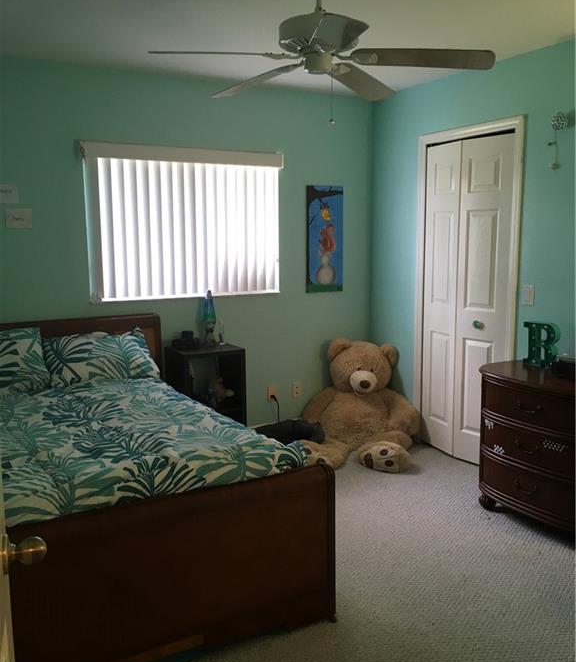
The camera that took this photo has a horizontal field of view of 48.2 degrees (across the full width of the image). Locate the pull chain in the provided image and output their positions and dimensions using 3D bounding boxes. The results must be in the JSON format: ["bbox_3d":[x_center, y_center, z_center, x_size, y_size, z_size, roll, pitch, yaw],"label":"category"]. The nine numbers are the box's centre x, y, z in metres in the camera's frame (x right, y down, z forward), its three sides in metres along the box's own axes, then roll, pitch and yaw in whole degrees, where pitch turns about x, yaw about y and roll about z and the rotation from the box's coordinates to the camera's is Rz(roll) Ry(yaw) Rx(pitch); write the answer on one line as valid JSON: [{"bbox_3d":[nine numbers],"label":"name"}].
[{"bbox_3d":[0.171,-0.901,2.495,0.017,0.185,0.017,-5,9,-28],"label":"pull chain"}]

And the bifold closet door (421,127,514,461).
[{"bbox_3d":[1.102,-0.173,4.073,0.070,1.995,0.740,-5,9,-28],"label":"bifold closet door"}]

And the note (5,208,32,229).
[{"bbox_3d":[-1.541,-0.643,3.694,0.140,0.107,0.004,-5,9,-28],"label":"note"}]

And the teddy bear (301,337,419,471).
[{"bbox_3d":[0.462,0.444,4.315,0.770,0.750,0.750,0,8,4],"label":"teddy bear"}]

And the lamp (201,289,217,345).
[{"bbox_3d":[-0.515,-0.079,4.200,0.092,0.365,0.092,0,8,0],"label":"lamp"}]

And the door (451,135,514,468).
[{"bbox_3d":[1.188,-0.151,3.914,0.038,1.995,0.372,-6,10,-34],"label":"door"}]

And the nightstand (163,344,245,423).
[{"bbox_3d":[-0.526,0.474,4.216,0.410,0.730,0.310,-5,9,-28],"label":"nightstand"}]

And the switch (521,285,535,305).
[{"bbox_3d":[1.335,-0.193,3.592,0.011,0.115,0.075,-5,9,-28],"label":"switch"}]

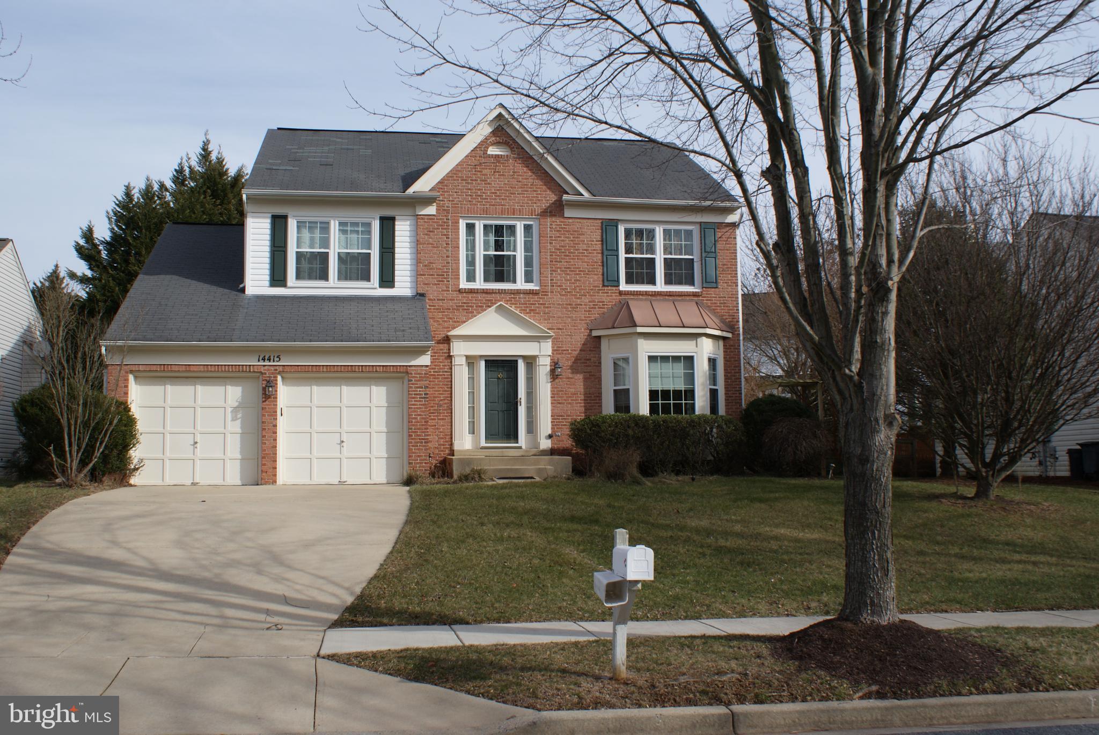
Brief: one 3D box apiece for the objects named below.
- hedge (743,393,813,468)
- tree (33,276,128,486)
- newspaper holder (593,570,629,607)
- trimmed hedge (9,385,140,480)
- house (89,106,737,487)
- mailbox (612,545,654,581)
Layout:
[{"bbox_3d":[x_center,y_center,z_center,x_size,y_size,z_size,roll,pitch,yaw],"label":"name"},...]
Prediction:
[{"bbox_3d":[5.124,1.457,22.500,1.650,1.720,1.600,0,-6,-8],"label":"hedge"},{"bbox_3d":[-8.514,0.242,18.300,1.720,3.850,1.700,0,-6,-8],"label":"tree"},{"bbox_3d":[0.465,1.690,7.640,0.175,0.185,0.420,0,-6,-8],"label":"newspaper holder"},{"bbox_3d":[-8.826,1.225,18.800,2.300,1.800,2.000,0,-6,-8],"label":"trimmed hedge"},{"bbox_3d":[-2.693,-1.892,25.786,13.400,9.400,11.000,0,-6,-8],"label":"house"},{"bbox_3d":[0.632,1.473,7.620,0.200,0.250,0.510,0,-6,-8],"label":"mailbox"}]

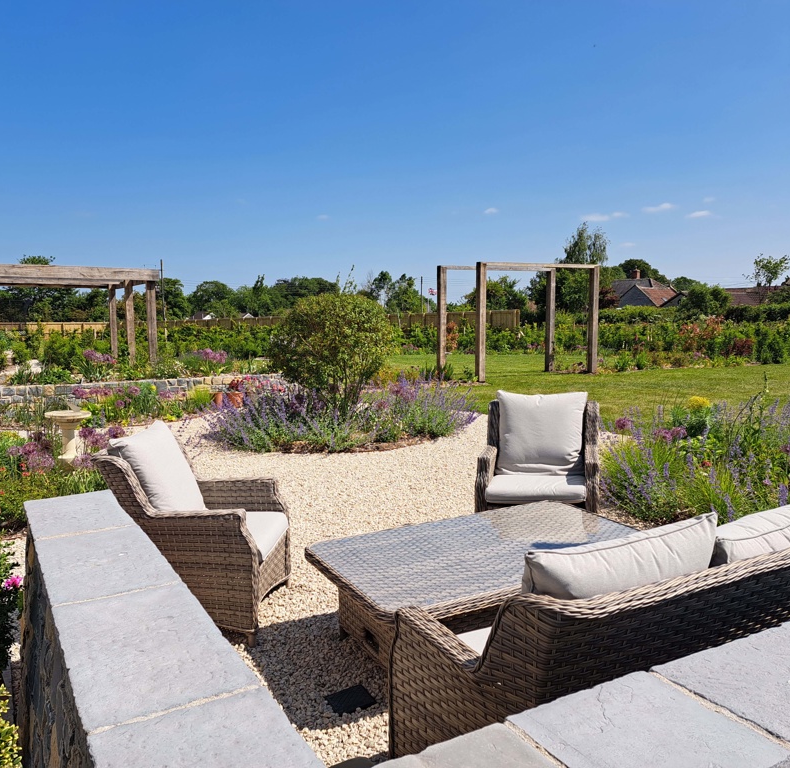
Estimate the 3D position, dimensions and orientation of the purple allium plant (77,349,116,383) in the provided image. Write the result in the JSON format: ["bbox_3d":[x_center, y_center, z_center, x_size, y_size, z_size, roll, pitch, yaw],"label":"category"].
[{"bbox_3d":[-5.240,-0.330,12.500,0.680,0.600,0.640,-3,6,-30],"label":"purple allium plant"}]

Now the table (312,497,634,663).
[{"bbox_3d":[0.445,0.940,3.204,1.480,0.430,0.870,-3,7,-30],"label":"table"}]

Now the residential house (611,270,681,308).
[{"bbox_3d":[30.118,-10.633,84.353,10.000,6.500,8.500,3,7,30],"label":"residential house"}]

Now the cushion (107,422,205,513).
[{"bbox_3d":[-1.133,0.417,3.454,0.170,0.500,0.550,-24,2,9],"label":"cushion"}]

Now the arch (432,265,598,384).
[{"bbox_3d":[2.680,-1.350,15.222,3.270,2.350,1.580,-3,7,-30],"label":"arch"}]

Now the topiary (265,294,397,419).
[{"bbox_3d":[-0.815,-0.366,9.111,1.600,1.580,1.600,0,6,0],"label":"topiary"}]

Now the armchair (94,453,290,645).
[{"bbox_3d":[-0.951,0.687,3.462,0.770,0.880,0.730,1,6,7],"label":"armchair"}]

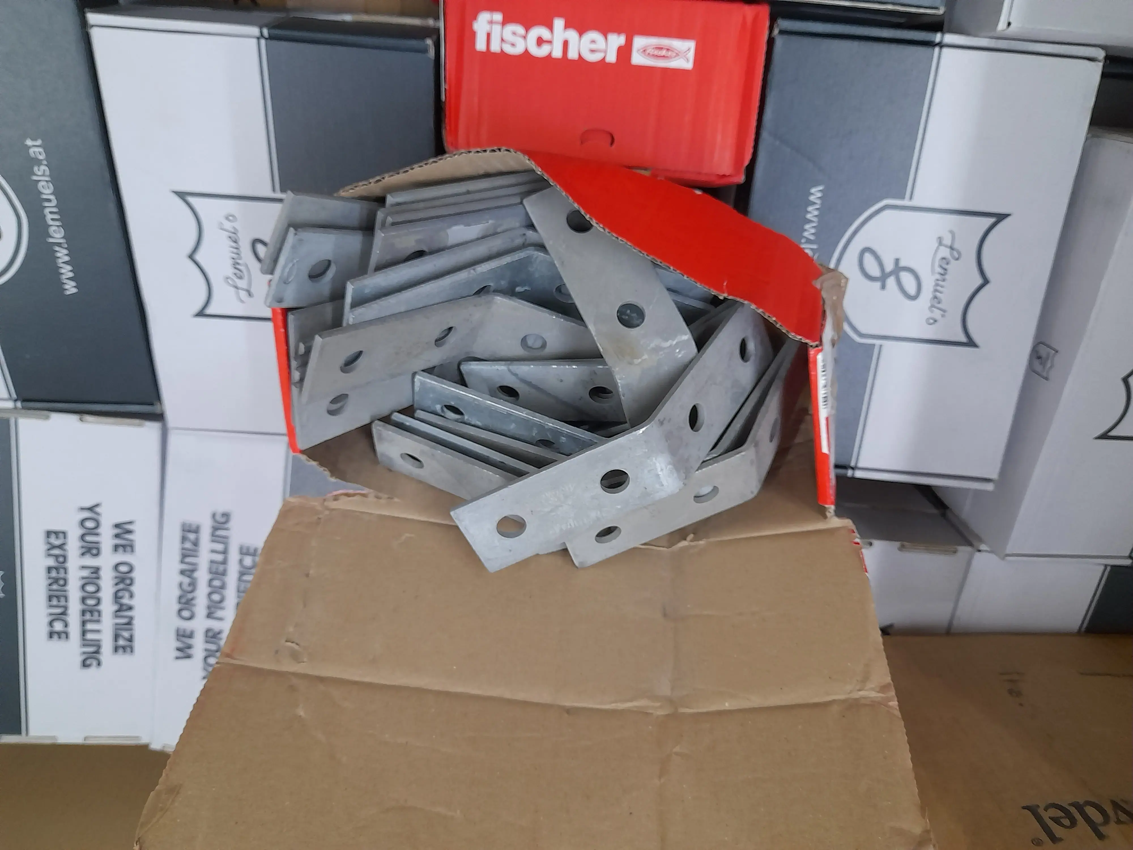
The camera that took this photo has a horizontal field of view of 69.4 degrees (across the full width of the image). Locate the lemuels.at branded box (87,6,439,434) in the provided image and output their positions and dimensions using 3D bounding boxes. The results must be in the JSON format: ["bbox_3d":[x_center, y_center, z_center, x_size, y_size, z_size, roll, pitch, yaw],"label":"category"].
[{"bbox_3d":[-0.204,-0.135,0.616,0.211,0.302,0.065,4,32,-5],"label":"lemuels.at branded box"}]

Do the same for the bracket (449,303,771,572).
[{"bbox_3d":[0.035,0.007,0.374,0.179,0.040,0.042,-36,32,-12],"label":"bracket"}]

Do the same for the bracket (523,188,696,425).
[{"bbox_3d":[0.036,-0.029,0.382,0.040,0.179,0.042,-25,13,-11],"label":"bracket"}]

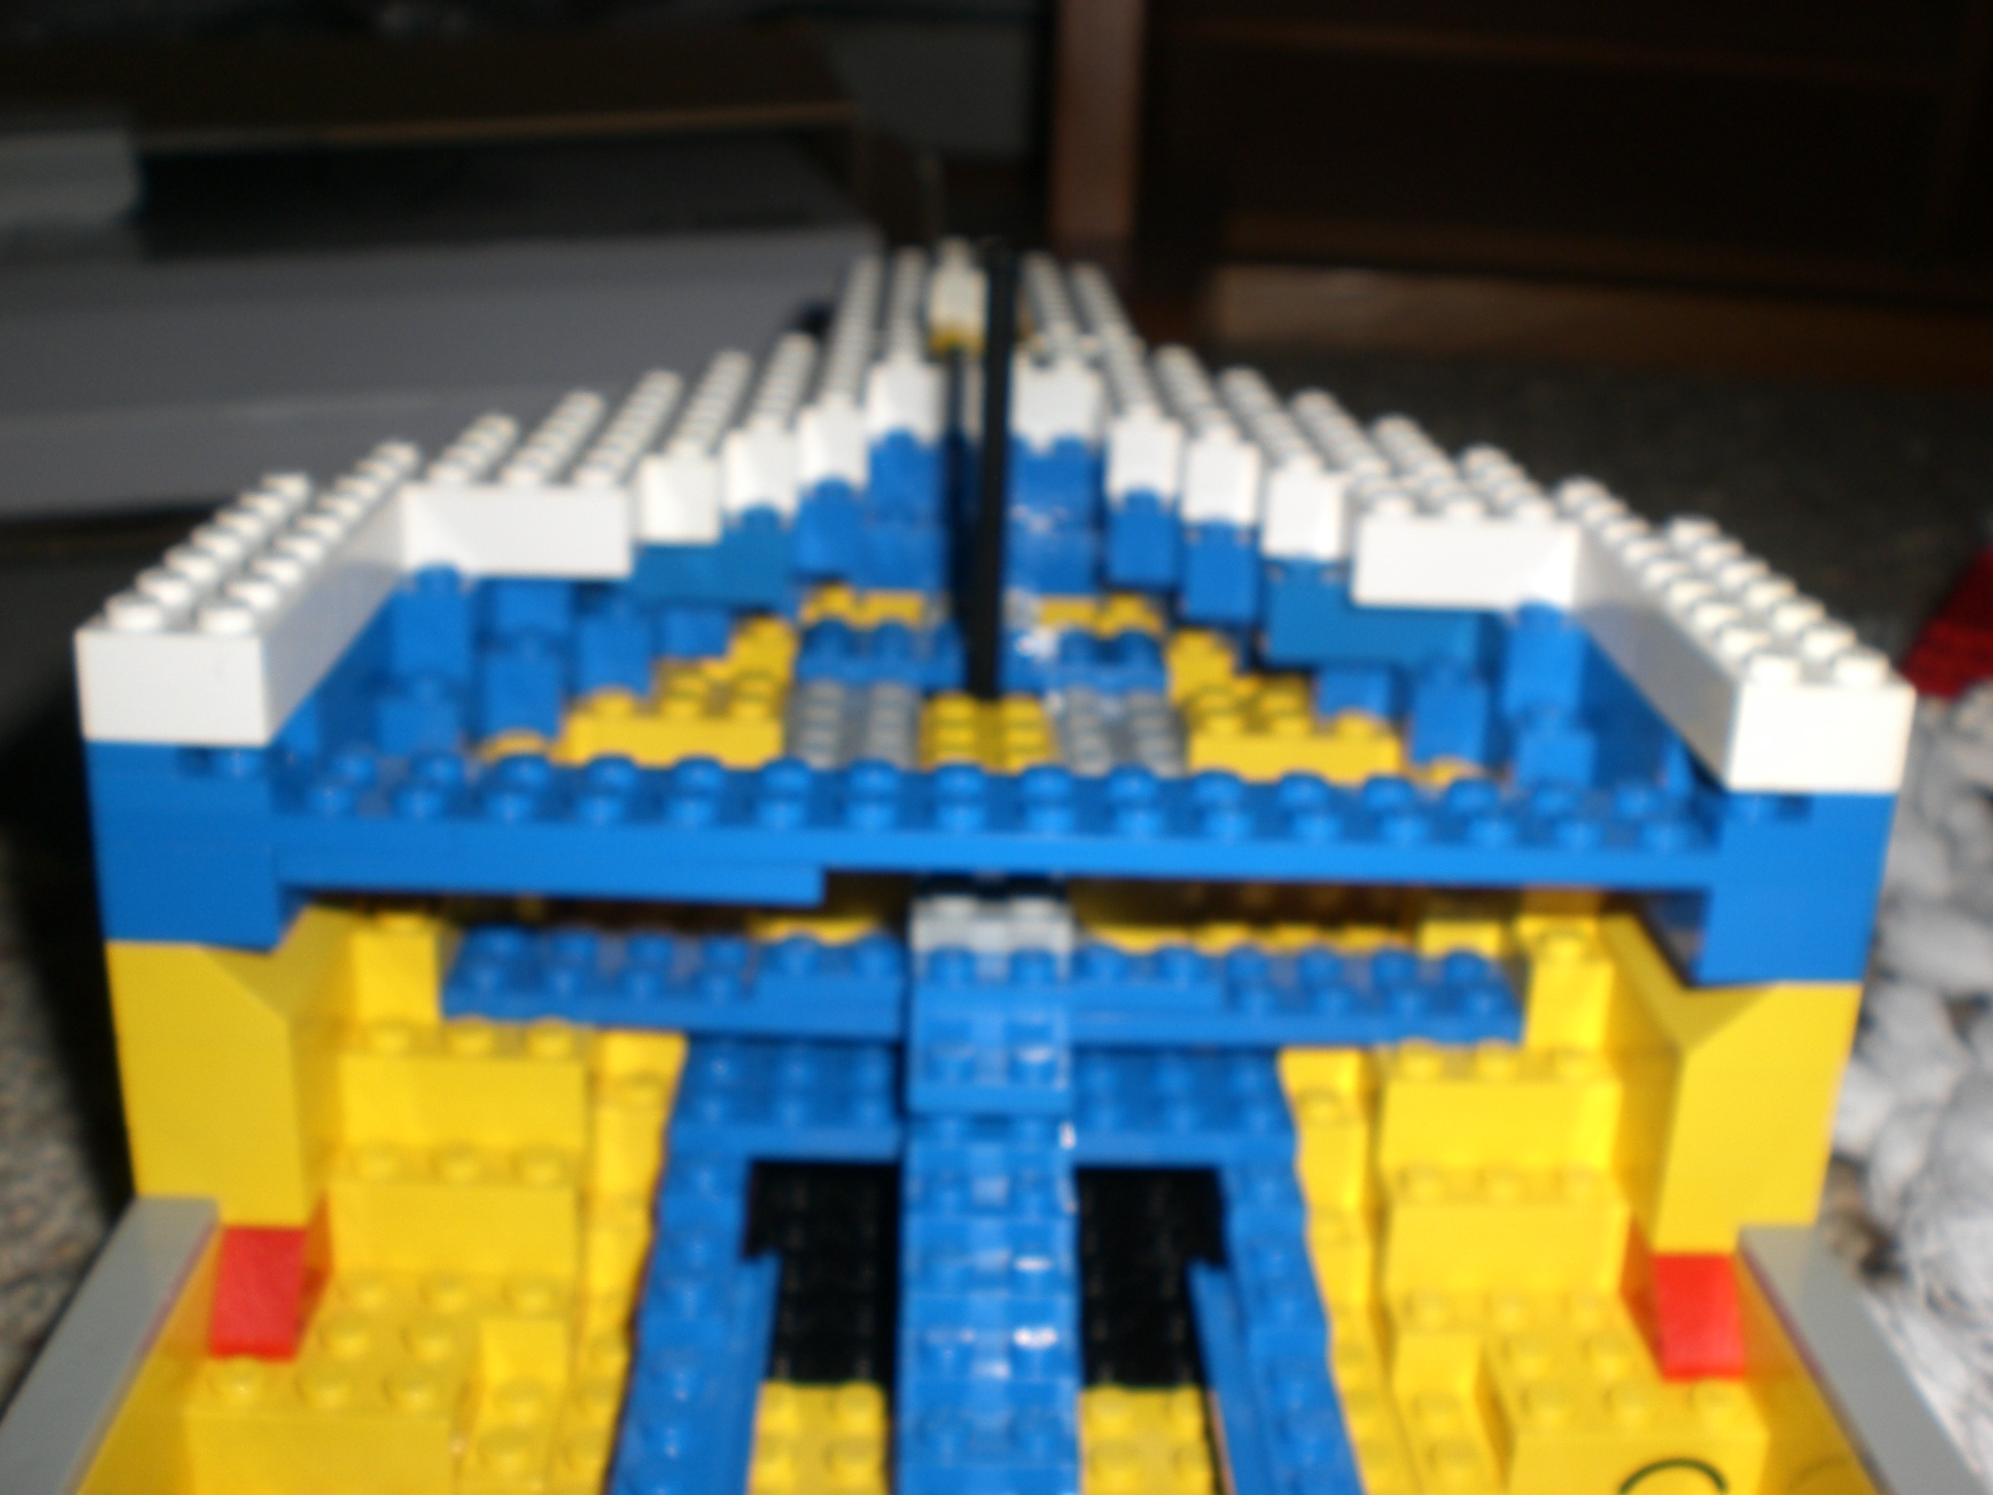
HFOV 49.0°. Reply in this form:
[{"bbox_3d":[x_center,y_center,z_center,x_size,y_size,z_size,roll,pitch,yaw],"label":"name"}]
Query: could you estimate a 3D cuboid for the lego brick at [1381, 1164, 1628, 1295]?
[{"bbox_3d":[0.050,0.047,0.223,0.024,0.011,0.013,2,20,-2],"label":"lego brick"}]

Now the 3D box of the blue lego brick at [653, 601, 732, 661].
[{"bbox_3d":[-0.038,-0.019,0.280,0.008,0.011,0.013,2,20,-2],"label":"blue lego brick"}]

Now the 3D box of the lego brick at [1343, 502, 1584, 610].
[{"bbox_3d":[0.052,-0.023,0.246,0.024,0.011,0.010,2,20,-2],"label":"lego brick"}]

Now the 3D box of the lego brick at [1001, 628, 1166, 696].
[{"bbox_3d":[0.010,-0.012,0.285,0.024,0.005,0.016,2,20,-2],"label":"lego brick"}]

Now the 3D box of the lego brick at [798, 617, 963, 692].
[{"bbox_3d":[-0.014,-0.012,0.282,0.024,0.005,0.008,2,20,-2],"label":"lego brick"}]

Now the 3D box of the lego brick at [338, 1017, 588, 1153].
[{"bbox_3d":[-0.053,0.033,0.224,0.024,0.011,0.010,2,20,-2],"label":"lego brick"}]

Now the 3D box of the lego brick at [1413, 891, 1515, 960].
[{"bbox_3d":[0.050,0.018,0.245,0.008,0.011,0.012,2,20,-2],"label":"lego brick"}]

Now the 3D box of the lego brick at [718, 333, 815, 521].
[{"bbox_3d":[-0.030,-0.046,0.301,0.008,0.011,0.064,2,20,-2],"label":"lego brick"}]

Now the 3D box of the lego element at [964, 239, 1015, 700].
[{"bbox_3d":[-0.001,-0.032,0.264,0.004,0.056,0.004,2,20,-2],"label":"lego element"}]

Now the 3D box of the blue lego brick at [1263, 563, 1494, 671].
[{"bbox_3d":[0.044,-0.017,0.257,0.024,0.011,0.010,2,20,-2],"label":"blue lego brick"}]

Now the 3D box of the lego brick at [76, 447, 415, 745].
[{"bbox_3d":[-0.072,-0.018,0.222,0.016,0.011,0.072,2,20,-2],"label":"lego brick"}]

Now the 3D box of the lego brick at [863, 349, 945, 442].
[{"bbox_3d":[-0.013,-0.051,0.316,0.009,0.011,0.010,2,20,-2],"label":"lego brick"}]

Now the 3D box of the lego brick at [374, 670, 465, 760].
[{"bbox_3d":[-0.061,-0.003,0.236,0.008,0.011,0.013,2,20,-2],"label":"lego brick"}]

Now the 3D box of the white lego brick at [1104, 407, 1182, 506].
[{"bbox_3d":[0.019,-0.040,0.290,0.008,0.011,0.011,2,20,-2],"label":"white lego brick"}]

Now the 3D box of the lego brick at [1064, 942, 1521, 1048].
[{"bbox_3d":[0.031,0.025,0.232,0.048,0.005,0.016,2,20,-2],"label":"lego brick"}]

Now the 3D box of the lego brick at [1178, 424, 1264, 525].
[{"bbox_3d":[0.027,-0.034,0.274,0.008,0.011,0.008,2,20,-2],"label":"lego brick"}]

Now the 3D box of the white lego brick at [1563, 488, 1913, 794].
[{"bbox_3d":[0.073,-0.014,0.227,0.016,0.011,0.072,2,20,-2],"label":"white lego brick"}]

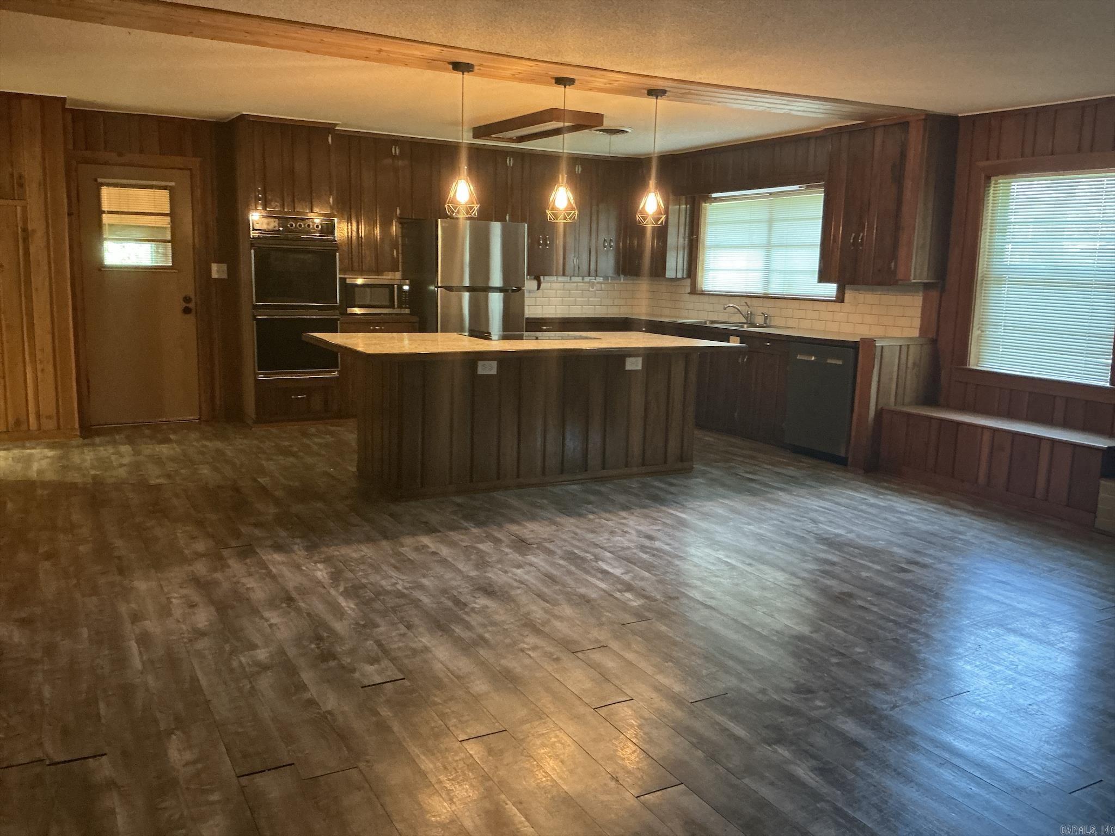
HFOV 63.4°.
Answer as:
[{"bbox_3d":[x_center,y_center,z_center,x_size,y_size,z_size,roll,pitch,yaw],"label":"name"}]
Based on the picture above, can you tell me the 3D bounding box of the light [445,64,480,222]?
[{"bbox_3d":[-0.531,-1.534,5.022,0.189,0.808,0.189,2,9,0],"label":"light"}]

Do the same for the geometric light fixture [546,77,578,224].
[{"bbox_3d":[0.034,-1.564,5.308,0.189,0.808,0.189,2,9,0],"label":"geometric light fixture"}]

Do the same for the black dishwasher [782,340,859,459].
[{"bbox_3d":[2.191,-0.150,6.852,0.610,0.822,0.617,-4,11,-30],"label":"black dishwasher"}]

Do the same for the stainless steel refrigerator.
[{"bbox_3d":[-0.857,-0.890,8.225,0.829,1.734,0.798,-4,11,-30],"label":"stainless steel refrigerator"}]

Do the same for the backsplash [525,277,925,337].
[{"bbox_3d":[0.973,-0.993,7.698,1.820,0.413,3.632,-4,11,-30],"label":"backsplash"}]

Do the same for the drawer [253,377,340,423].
[{"bbox_3d":[-2.249,-0.169,7.639,0.683,0.338,0.450,-4,11,-30],"label":"drawer"}]

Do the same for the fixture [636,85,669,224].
[{"bbox_3d":[0.594,-1.588,5.558,0.189,0.808,0.189,2,9,0],"label":"fixture"}]

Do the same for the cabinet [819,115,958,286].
[{"bbox_3d":[2.398,-1.570,6.653,0.334,1.157,0.868,-4,11,-30],"label":"cabinet"}]

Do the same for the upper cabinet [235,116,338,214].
[{"bbox_3d":[-2.250,-2.035,7.427,0.746,0.747,0.546,-4,11,-30],"label":"upper cabinet"}]

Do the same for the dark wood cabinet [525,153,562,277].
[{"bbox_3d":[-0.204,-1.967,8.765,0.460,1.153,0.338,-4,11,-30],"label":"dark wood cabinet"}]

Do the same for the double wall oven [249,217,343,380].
[{"bbox_3d":[-2.256,-1.019,7.584,0.674,1.310,0.570,-4,11,-30],"label":"double wall oven"}]

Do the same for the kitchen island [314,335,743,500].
[{"bbox_3d":[-0.180,-0.059,5.824,2.561,0.896,1.188,-4,11,-30],"label":"kitchen island"}]

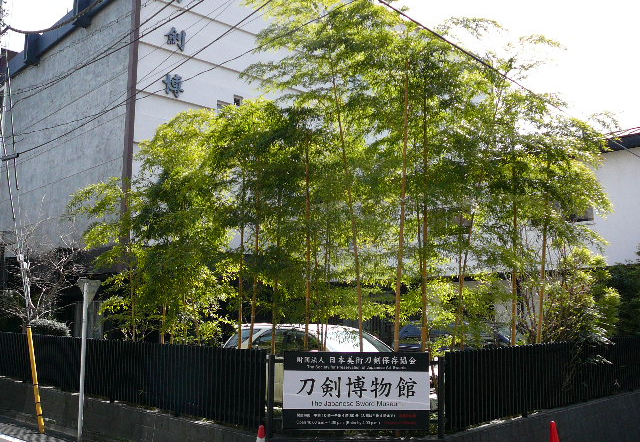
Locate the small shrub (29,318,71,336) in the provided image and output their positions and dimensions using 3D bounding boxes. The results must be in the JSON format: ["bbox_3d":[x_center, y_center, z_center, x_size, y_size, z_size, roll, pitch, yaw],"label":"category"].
[{"bbox_3d":[-6.220,2.731,14.869,1.050,1.000,1.000,8,-11,-44],"label":"small shrub"}]

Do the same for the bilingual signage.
[{"bbox_3d":[0.455,2.096,7.993,1.810,0.930,0.050,0,-8,0],"label":"bilingual signage"}]

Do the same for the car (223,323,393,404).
[{"bbox_3d":[0.060,2.523,11.124,1.700,1.480,4.300,7,-10,-42],"label":"car"}]

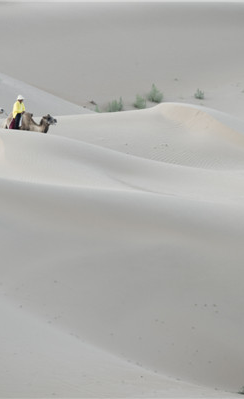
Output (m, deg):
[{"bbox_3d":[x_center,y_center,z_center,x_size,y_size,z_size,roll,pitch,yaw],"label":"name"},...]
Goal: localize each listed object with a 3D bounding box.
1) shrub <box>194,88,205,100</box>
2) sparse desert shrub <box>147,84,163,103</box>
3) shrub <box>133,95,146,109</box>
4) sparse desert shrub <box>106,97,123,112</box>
[{"bbox_3d":[4.162,-5.641,357.000,0.552,0.616,0.524,0,4,0],"label":"shrub"},{"bbox_3d":[1.762,-5.583,352.000,0.830,0.988,0.788,0,4,0],"label":"sparse desert shrub"},{"bbox_3d":[0.943,-5.116,349.000,0.681,0.770,0.647,0,4,0],"label":"shrub"},{"bbox_3d":[-0.350,-4.900,345.000,0.803,0.839,0.763,0,4,0],"label":"sparse desert shrub"}]

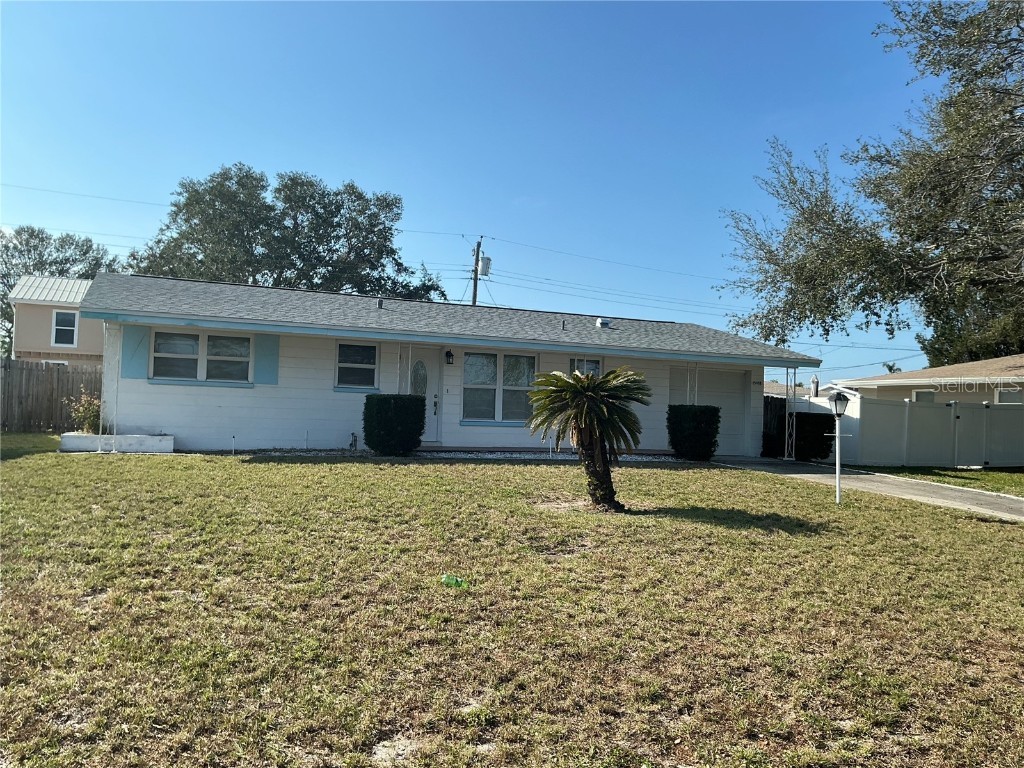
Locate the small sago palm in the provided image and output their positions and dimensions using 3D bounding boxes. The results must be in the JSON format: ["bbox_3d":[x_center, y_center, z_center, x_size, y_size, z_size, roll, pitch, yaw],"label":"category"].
[{"bbox_3d":[0.950,0.705,10.150,1.540,1.760,1.500,2,-2,0],"label":"small sago palm"}]

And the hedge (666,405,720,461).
[{"bbox_3d":[3.936,1.064,17.964,0.920,1.210,0.850,3,-2,-23],"label":"hedge"}]

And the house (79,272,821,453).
[{"bbox_3d":[-1.879,-0.274,21.491,15.900,3.720,10.200,3,-2,-23],"label":"house"}]

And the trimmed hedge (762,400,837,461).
[{"bbox_3d":[7.279,1.315,20.794,1.150,1.200,1.100,3,-2,-23],"label":"trimmed hedge"}]

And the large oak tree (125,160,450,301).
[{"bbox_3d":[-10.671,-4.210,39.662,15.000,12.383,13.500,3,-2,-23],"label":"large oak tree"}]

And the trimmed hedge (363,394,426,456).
[{"bbox_3d":[-2.195,0.780,15.470,1.020,1.170,0.880,3,-2,-23],"label":"trimmed hedge"}]

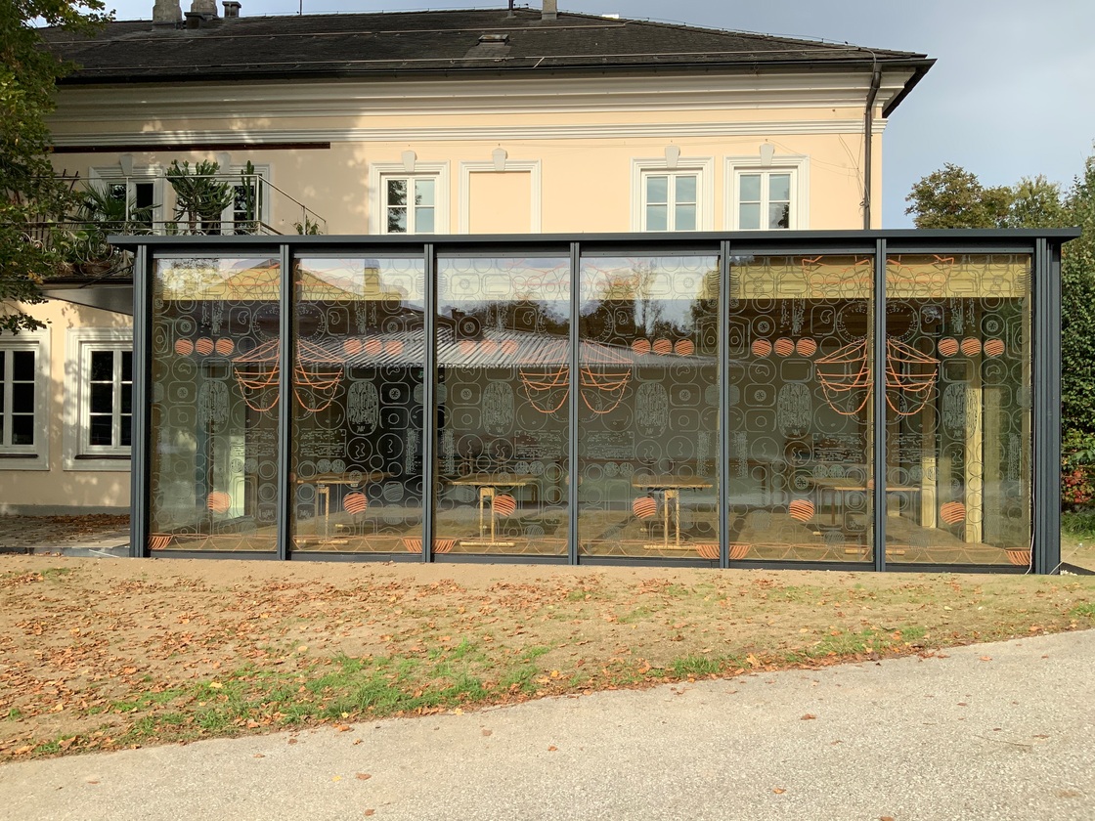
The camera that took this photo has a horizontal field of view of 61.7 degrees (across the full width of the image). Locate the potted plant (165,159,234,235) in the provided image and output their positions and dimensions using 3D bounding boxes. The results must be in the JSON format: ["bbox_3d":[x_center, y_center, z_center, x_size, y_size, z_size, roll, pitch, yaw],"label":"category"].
[{"bbox_3d":[-5.530,-3.001,14.571,1.130,1.970,0.950,0,-1,4],"label":"potted plant"}]

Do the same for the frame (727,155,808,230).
[{"bbox_3d":[3.890,-3.485,16.294,1.510,2.100,0.220,0,-1,4],"label":"frame"}]

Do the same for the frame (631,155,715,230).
[{"bbox_3d":[2.231,-3.493,16.416,1.490,2.100,0.220,0,-1,4],"label":"frame"}]

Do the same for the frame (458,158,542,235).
[{"bbox_3d":[-0.861,-3.502,16.641,1.530,2.100,0.220,0,-1,4],"label":"frame"}]

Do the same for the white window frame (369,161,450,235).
[{"bbox_3d":[-2.520,-3.499,16.762,1.510,2.100,0.220,0,-1,4],"label":"white window frame"}]

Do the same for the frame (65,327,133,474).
[{"bbox_3d":[-8.132,-0.210,17.140,1.880,2.690,0.220,0,-1,4],"label":"frame"}]

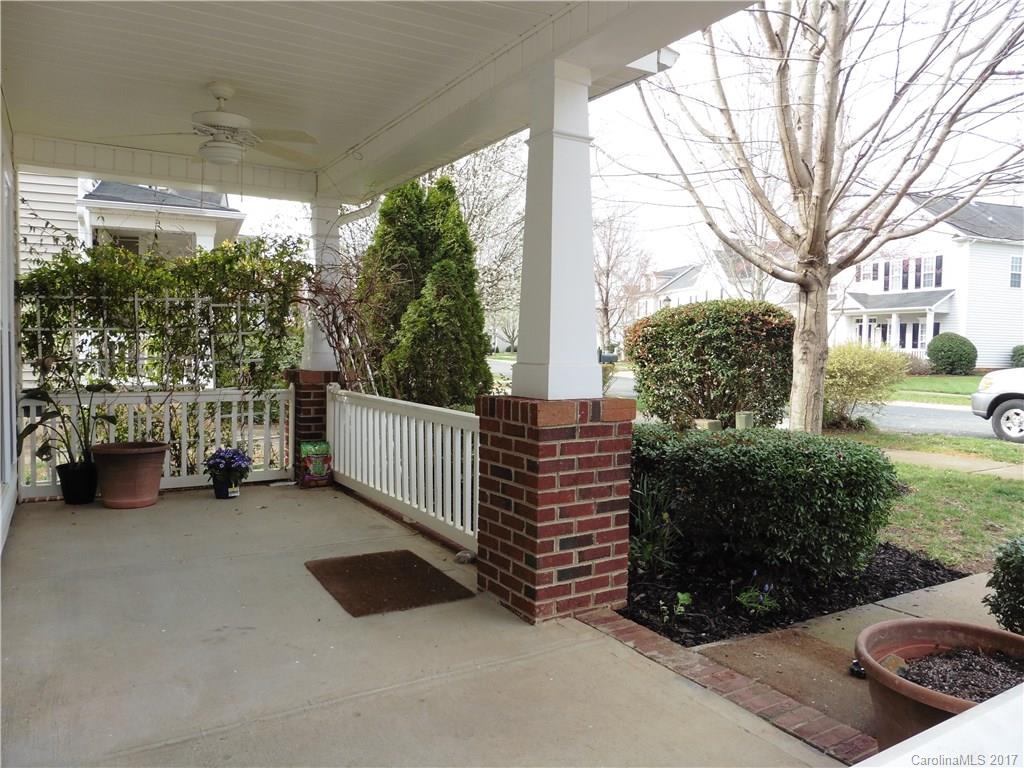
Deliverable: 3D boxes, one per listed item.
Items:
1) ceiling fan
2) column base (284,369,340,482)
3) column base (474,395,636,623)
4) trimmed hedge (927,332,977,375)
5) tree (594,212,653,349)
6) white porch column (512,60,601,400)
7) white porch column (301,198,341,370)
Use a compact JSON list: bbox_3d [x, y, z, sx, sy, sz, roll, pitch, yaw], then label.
[{"bbox_3d":[-1.554,-1.385,3.791,1.220,0.430,1.220,-1,3,-32],"label":"ceiling fan"},{"bbox_3d":[-1.708,0.348,6.351,0.528,0.926,0.528,-1,3,-32],"label":"column base"},{"bbox_3d":[0.187,0.525,3.283,0.528,0.926,0.528,-1,3,-32],"label":"column base"},{"bbox_3d":[18.075,-1.246,29.200,1.800,1.740,1.800,0,3,-18],"label":"trimmed hedge"},{"bbox_3d":[5.980,-5.918,44.000,4.900,9.500,4.900,1,3,0],"label":"tree"},{"bbox_3d":[0.209,-0.673,3.232,0.297,1.473,0.297,-1,3,-32],"label":"white porch column"},{"bbox_3d":[-1.694,-0.850,6.291,0.297,1.473,0.297,-1,3,-32],"label":"white porch column"}]

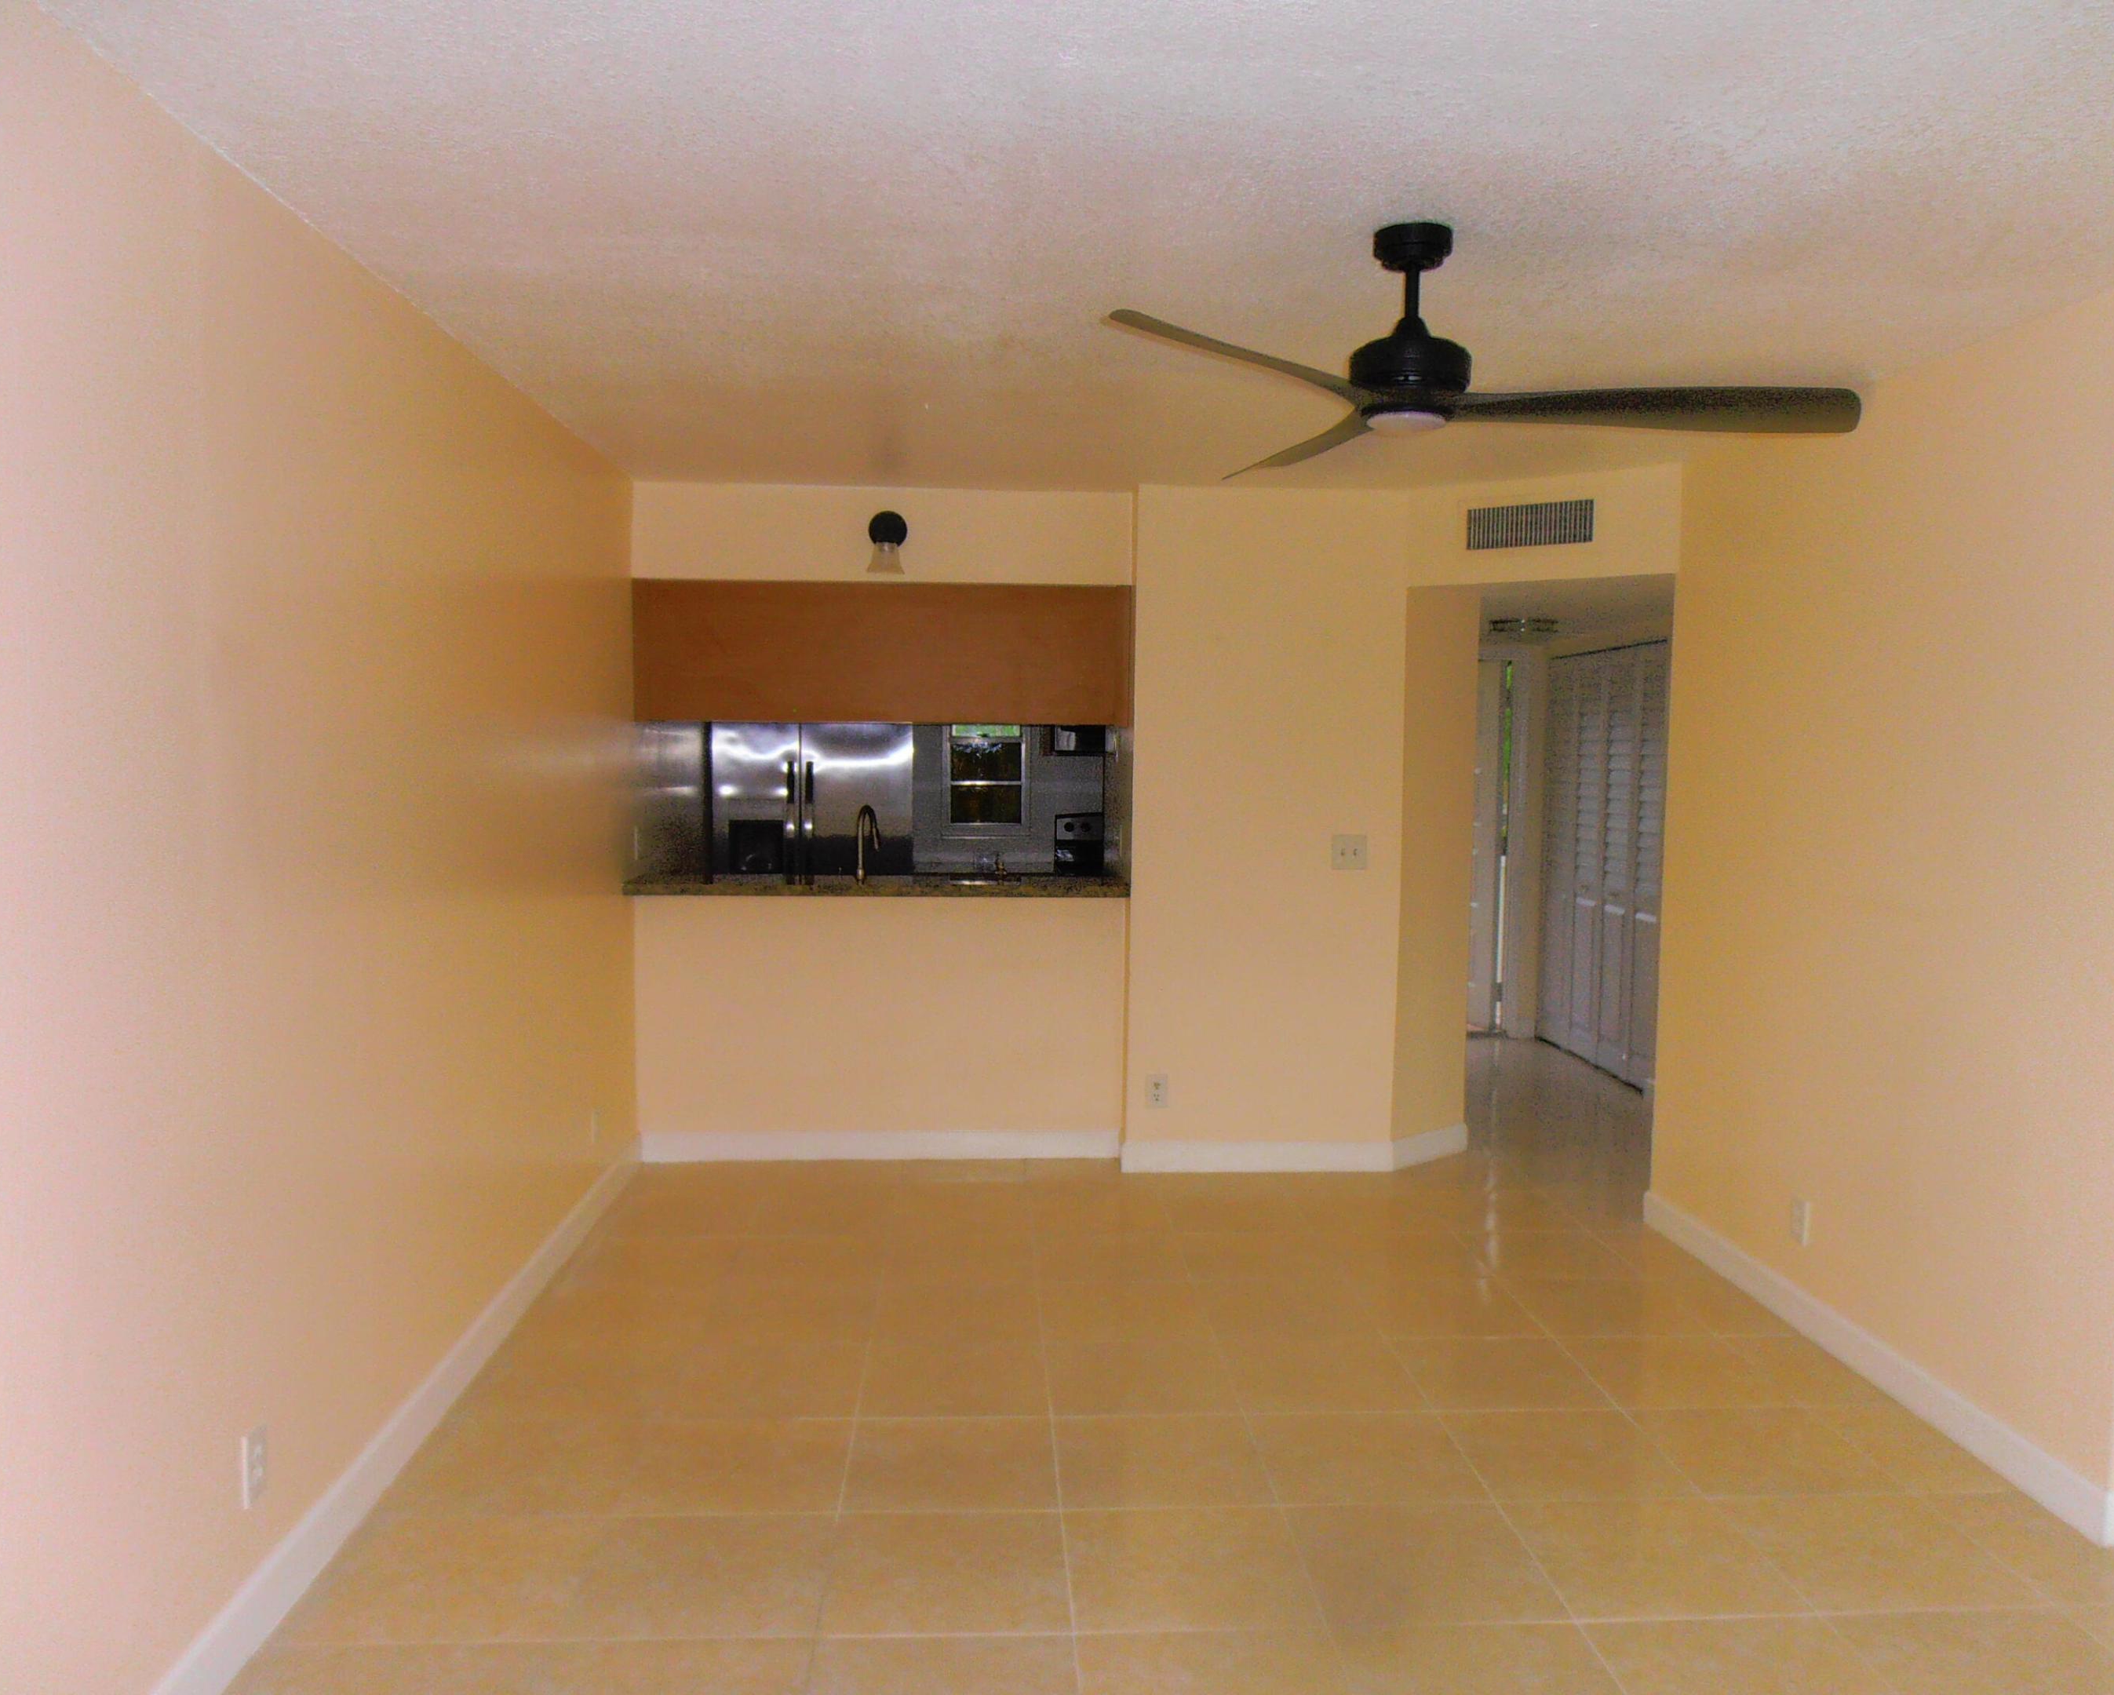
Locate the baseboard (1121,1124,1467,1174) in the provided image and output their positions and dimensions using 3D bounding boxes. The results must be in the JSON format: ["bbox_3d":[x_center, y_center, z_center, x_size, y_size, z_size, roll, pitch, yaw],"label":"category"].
[{"bbox_3d":[0.908,1.114,5.826,1.361,0.110,0.307,0,4,-3],"label":"baseboard"}]

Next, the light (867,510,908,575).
[{"bbox_3d":[-0.601,-1.081,5.547,0.137,0.215,0.160,0,4,-3],"label":"light"}]

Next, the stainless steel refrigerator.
[{"bbox_3d":[-1.113,0.152,7.400,0.896,1.770,0.780,0,4,-3],"label":"stainless steel refrigerator"}]

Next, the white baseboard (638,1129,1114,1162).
[{"bbox_3d":[-0.639,1.099,5.780,1.757,0.112,0.015,0,4,-3],"label":"white baseboard"}]

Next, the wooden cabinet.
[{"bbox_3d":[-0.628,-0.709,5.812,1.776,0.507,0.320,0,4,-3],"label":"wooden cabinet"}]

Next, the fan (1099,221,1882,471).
[{"bbox_3d":[0.644,-0.906,2.832,1.380,0.370,1.380,0,4,-3],"label":"fan"}]

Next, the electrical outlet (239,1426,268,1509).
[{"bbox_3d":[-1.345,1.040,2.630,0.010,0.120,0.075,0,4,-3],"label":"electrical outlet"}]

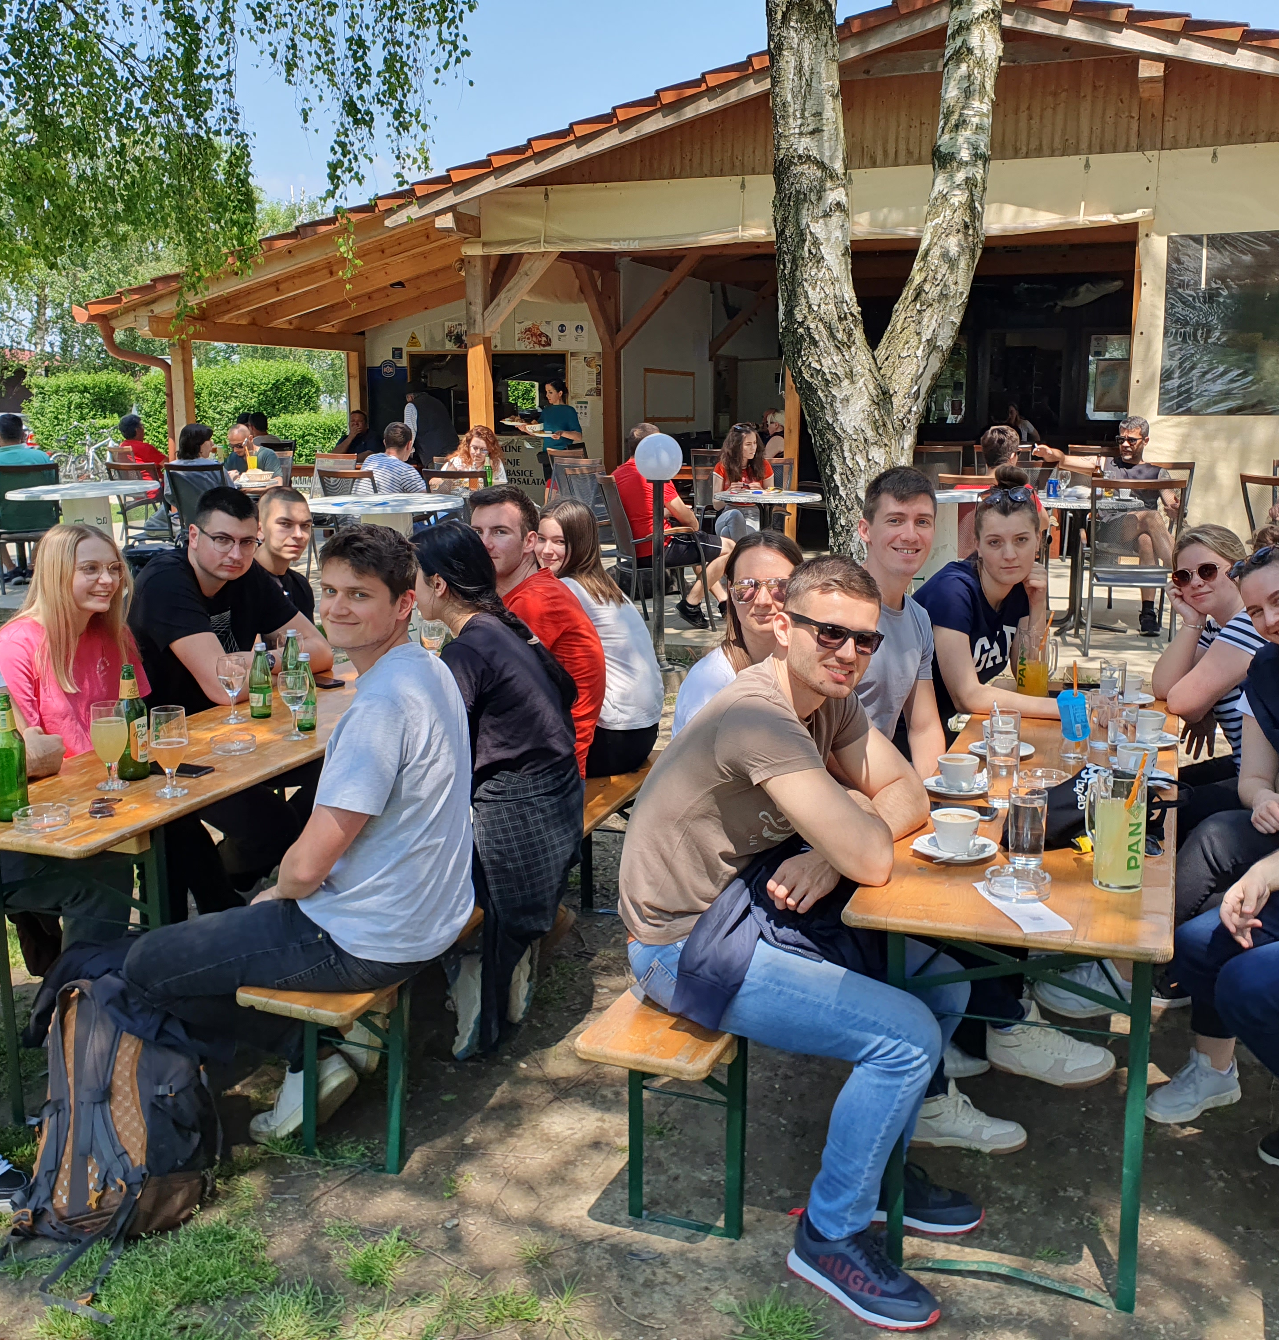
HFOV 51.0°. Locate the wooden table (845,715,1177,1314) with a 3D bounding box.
[{"bbox_3d":[0.992,0.586,3.234,0.510,0.760,2.200,4,12,21],"label":"wooden table"}]

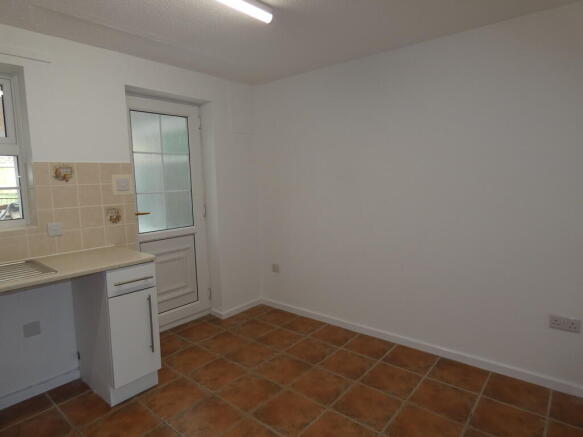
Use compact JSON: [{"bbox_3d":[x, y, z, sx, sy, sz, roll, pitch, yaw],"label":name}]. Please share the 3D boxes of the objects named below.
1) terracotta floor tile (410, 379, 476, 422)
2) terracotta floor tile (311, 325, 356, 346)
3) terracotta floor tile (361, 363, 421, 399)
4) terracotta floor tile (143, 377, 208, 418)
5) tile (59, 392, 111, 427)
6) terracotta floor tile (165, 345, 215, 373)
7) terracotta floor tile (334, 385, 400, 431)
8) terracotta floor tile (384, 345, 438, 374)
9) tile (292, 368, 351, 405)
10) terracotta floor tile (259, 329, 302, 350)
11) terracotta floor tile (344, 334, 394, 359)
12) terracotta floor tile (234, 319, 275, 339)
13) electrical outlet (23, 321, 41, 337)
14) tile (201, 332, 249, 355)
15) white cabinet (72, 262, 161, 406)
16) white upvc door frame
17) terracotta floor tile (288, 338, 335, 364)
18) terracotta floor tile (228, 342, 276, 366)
[{"bbox_3d":[0.925,1.099,2.050,0.326,0.010,0.326,3,8,40],"label":"terracotta floor tile"},{"bbox_3d":[0.373,1.026,2.955,0.326,0.010,0.326,3,8,40],"label":"terracotta floor tile"},{"bbox_3d":[0.668,1.085,2.267,0.326,0.010,0.326,3,8,40],"label":"terracotta floor tile"},{"bbox_3d":[-0.754,1.158,2.169,0.318,0.012,0.318,3,8,40],"label":"terracotta floor tile"},{"bbox_3d":[-1.225,1.163,2.117,0.326,0.010,0.326,3,8,40],"label":"tile"},{"bbox_3d":[-0.786,1.106,2.634,0.327,0.010,0.327,3,7,40],"label":"terracotta floor tile"},{"bbox_3d":[0.460,1.130,2.028,0.327,0.010,0.327,3,7,40],"label":"terracotta floor tile"},{"bbox_3d":[0.891,1.067,2.540,0.327,0.010,0.327,3,7,40],"label":"terracotta floor tile"},{"bbox_3d":[0.200,1.116,2.249,0.318,0.012,0.318,3,8,40],"label":"tile"},{"bbox_3d":[-0.093,1.049,2.942,0.318,0.012,0.318,3,8,40],"label":"terracotta floor tile"},{"bbox_3d":[0.629,1.039,2.738,0.326,0.010,0.326,3,8,40],"label":"terracotta floor tile"},{"bbox_3d":[-0.350,1.034,3.159,0.318,0.012,0.318,3,8,40],"label":"terracotta floor tile"},{"bbox_3d":[-1.670,0.716,2.171,0.012,0.087,0.087,3,7,40],"label":"electrical outlet"},{"bbox_3d":[-0.571,1.074,2.890,0.327,0.010,0.327,3,7,40],"label":"tile"},{"bbox_3d":[-1.193,0.718,2.313,0.583,0.862,0.302,3,8,40],"label":"white cabinet"},{"bbox_3d":[-1.178,-0.011,3.159,0.070,2.130,0.850,3,7,40],"label":"white upvc door frame"},{"bbox_3d":[0.164,1.064,2.724,0.318,0.012,0.318,3,8,40],"label":"terracotta floor tile"},{"bbox_3d":[-0.318,1.078,2.663,0.326,0.010,0.326,3,8,40],"label":"terracotta floor tile"}]

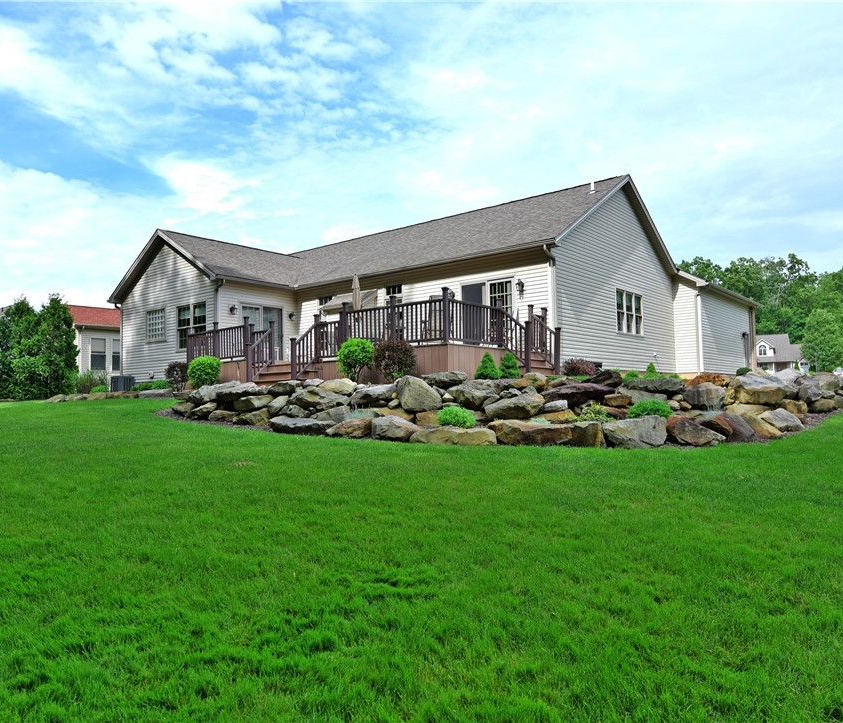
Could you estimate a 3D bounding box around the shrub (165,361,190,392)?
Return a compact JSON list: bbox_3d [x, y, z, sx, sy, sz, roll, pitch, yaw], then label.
[{"bbox_3d":[-7.982,0.491,20.700,0.750,1.020,0.750,1,-3,-21],"label":"shrub"}]

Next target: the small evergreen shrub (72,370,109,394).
[{"bbox_3d":[-13.221,0.836,25.200,1.250,0.980,1.250,1,-3,-28],"label":"small evergreen shrub"}]

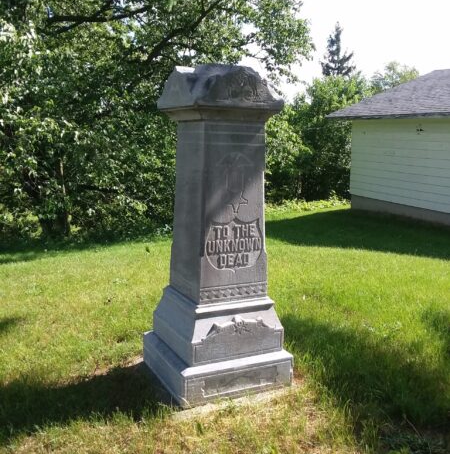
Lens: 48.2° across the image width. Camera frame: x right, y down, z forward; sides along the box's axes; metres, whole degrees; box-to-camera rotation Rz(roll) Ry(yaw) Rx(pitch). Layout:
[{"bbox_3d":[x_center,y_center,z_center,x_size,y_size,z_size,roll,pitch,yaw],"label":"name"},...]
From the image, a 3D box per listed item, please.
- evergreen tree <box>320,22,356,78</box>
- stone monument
[{"bbox_3d":[7.876,-9.151,36.227,4.300,10.650,4.300,3,9,12],"label":"evergreen tree"},{"bbox_3d":[-0.050,-0.006,3.415,0.780,2.110,0.780,-3,10,-27],"label":"stone monument"}]

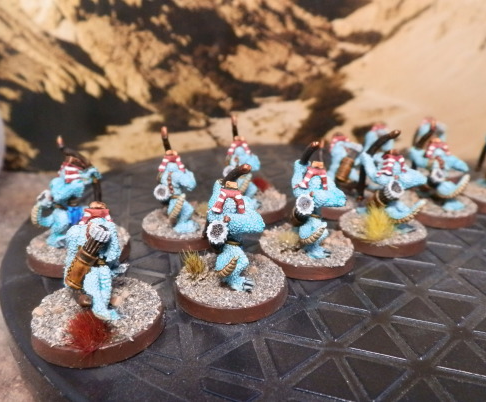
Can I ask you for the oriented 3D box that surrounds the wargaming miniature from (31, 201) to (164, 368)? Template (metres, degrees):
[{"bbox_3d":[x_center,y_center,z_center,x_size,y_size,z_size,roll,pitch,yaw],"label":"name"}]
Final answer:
[{"bbox_3d":[-0.028,0.012,0.082,0.025,0.025,0.026,-3,22,-11],"label":"wargaming miniature"}]

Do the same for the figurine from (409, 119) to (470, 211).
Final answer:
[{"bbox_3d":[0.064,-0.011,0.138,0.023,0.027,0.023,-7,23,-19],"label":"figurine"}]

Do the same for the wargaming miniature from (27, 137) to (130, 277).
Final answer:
[{"bbox_3d":[-0.042,-0.001,0.108,0.026,0.030,0.025,-5,22,-14],"label":"wargaming miniature"}]

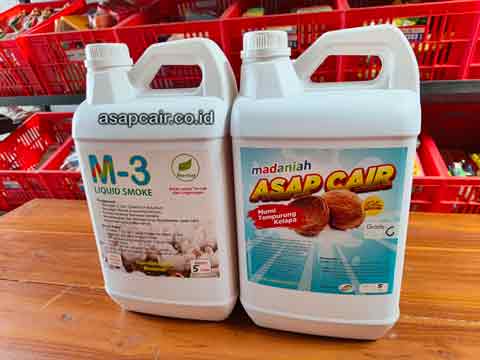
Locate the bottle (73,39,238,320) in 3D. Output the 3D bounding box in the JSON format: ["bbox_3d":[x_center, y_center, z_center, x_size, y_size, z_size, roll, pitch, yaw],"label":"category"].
[{"bbox_3d":[-0.085,0.004,0.392,0.174,0.315,0.126,1,17,11],"label":"bottle"}]

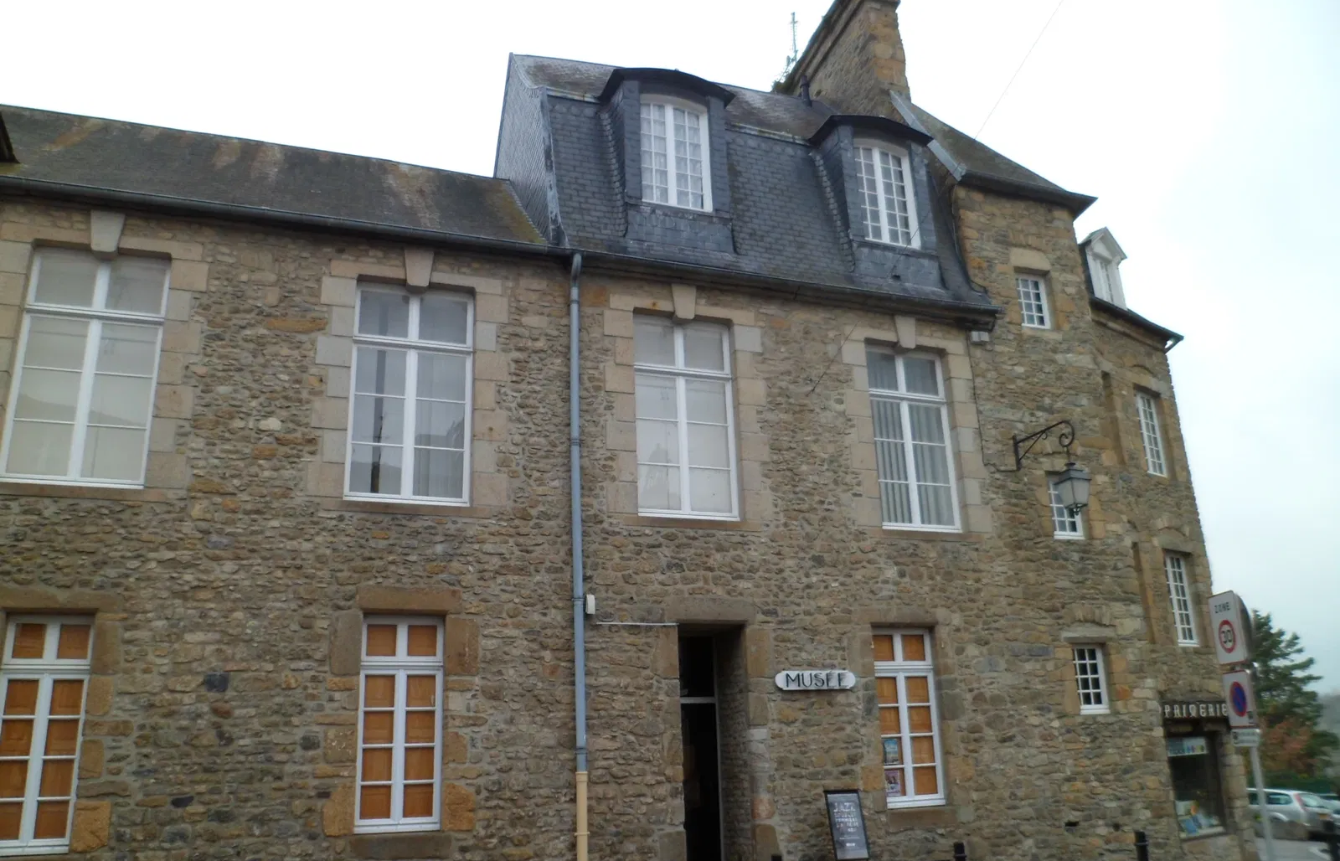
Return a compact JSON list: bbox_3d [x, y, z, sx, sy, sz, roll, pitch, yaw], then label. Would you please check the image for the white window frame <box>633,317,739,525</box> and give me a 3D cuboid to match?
[{"bbox_3d":[0.166,-0.154,11.846,1.290,2.417,0.100,5,-17,-23],"label":"white window frame"}]

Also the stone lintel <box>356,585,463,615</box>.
[{"bbox_3d":[-2.599,1.699,10.015,1.040,0.255,0.200,5,-17,-23],"label":"stone lintel"}]

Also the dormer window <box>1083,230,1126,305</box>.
[{"bbox_3d":[6.124,-2.281,14.864,1.000,1.200,0.870,12,-22,-37],"label":"dormer window"}]

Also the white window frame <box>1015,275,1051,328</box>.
[{"bbox_3d":[4.932,-1.784,13.840,0.580,0.810,0.100,5,-19,-20],"label":"white window frame"}]

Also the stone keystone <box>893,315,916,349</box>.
[{"bbox_3d":[3.105,-1.273,13.413,0.339,0.448,0.200,5,-18,-19],"label":"stone keystone"}]

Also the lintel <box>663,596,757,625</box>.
[{"bbox_3d":[0.396,2.022,11.261,1.122,0.265,0.220,5,-17,-23],"label":"lintel"}]

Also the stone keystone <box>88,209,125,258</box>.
[{"bbox_3d":[-5.768,-1.995,10.314,0.323,0.458,0.200,5,-18,-19],"label":"stone keystone"}]

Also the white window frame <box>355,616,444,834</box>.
[{"bbox_3d":[-2.507,2.712,9.387,0.760,1.930,0.100,5,-19,-20],"label":"white window frame"}]

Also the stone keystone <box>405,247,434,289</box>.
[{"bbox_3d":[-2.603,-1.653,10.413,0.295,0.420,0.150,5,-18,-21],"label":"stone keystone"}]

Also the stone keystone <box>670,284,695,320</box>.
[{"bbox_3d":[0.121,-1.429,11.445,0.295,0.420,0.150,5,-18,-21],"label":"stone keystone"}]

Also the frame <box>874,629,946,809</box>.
[{"bbox_3d":[2.630,3.186,11.279,0.820,1.930,0.100,5,-19,-20],"label":"frame"}]

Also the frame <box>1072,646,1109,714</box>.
[{"bbox_3d":[5.473,3.258,13.197,0.541,0.864,0.100,5,-17,-23],"label":"frame"}]

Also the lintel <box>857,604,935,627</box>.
[{"bbox_3d":[2.695,2.252,12.201,1.142,0.235,0.200,5,-17,-23],"label":"lintel"}]

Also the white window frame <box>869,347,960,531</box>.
[{"bbox_3d":[3.122,0.111,13.079,1.290,2.422,0.100,5,-17,-23],"label":"white window frame"}]

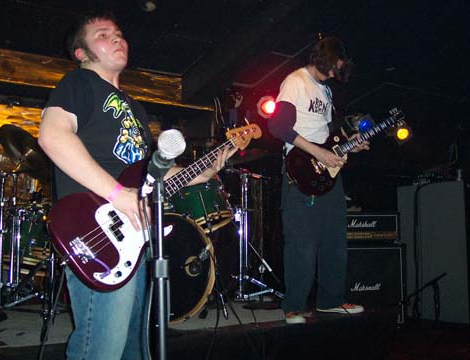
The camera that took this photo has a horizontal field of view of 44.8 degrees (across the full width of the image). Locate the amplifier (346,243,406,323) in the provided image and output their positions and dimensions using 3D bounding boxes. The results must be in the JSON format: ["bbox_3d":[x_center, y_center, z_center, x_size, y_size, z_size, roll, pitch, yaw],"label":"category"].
[{"bbox_3d":[1.266,1.012,5.578,0.770,0.790,0.370,-1,-3,8],"label":"amplifier"}]

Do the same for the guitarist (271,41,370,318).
[{"bbox_3d":[0.505,0.003,3.450,0.480,1.730,0.550,-3,-4,43],"label":"guitarist"}]

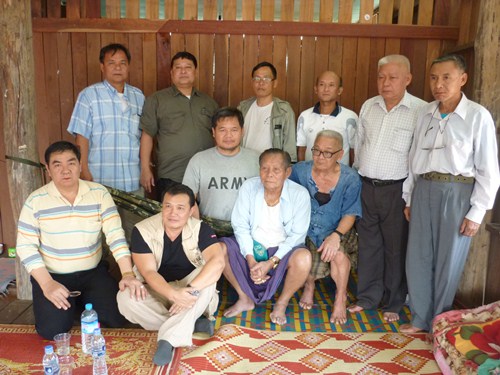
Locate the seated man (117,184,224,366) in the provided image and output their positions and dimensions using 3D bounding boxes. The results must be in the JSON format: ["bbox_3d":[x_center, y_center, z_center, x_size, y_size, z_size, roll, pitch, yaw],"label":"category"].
[{"bbox_3d":[-0.416,0.425,2.680,0.600,0.850,0.700,-1,10,-8],"label":"seated man"}]

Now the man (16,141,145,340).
[{"bbox_3d":[-1.004,0.269,2.858,0.640,1.080,0.640,-2,10,-18],"label":"man"}]

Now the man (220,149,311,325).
[{"bbox_3d":[0.136,0.268,3.048,0.560,1.050,0.580,2,10,8],"label":"man"}]

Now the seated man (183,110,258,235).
[{"bbox_3d":[-0.167,0.136,3.118,0.540,1.280,0.600,0,10,-4],"label":"seated man"}]

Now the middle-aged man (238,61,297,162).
[{"bbox_3d":[0.102,-0.112,3.582,0.460,1.620,0.290,1,10,0],"label":"middle-aged man"}]

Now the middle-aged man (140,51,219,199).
[{"bbox_3d":[-0.473,-0.142,3.527,0.560,1.680,0.320,-1,10,-10],"label":"middle-aged man"}]

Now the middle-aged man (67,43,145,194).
[{"bbox_3d":[-0.958,-0.128,3.348,0.530,1.700,0.300,-3,10,-20],"label":"middle-aged man"}]

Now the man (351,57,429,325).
[{"bbox_3d":[0.840,0.001,3.011,0.500,1.610,0.320,6,11,28],"label":"man"}]

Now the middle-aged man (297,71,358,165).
[{"bbox_3d":[0.586,-0.088,3.656,0.480,1.560,0.280,2,10,8],"label":"middle-aged man"}]

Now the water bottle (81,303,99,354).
[{"bbox_3d":[-0.851,0.745,2.523,0.088,0.260,0.088,1,10,0],"label":"water bottle"}]

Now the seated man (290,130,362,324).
[{"bbox_3d":[0.497,0.211,3.119,0.480,1.150,0.660,4,10,20],"label":"seated man"}]

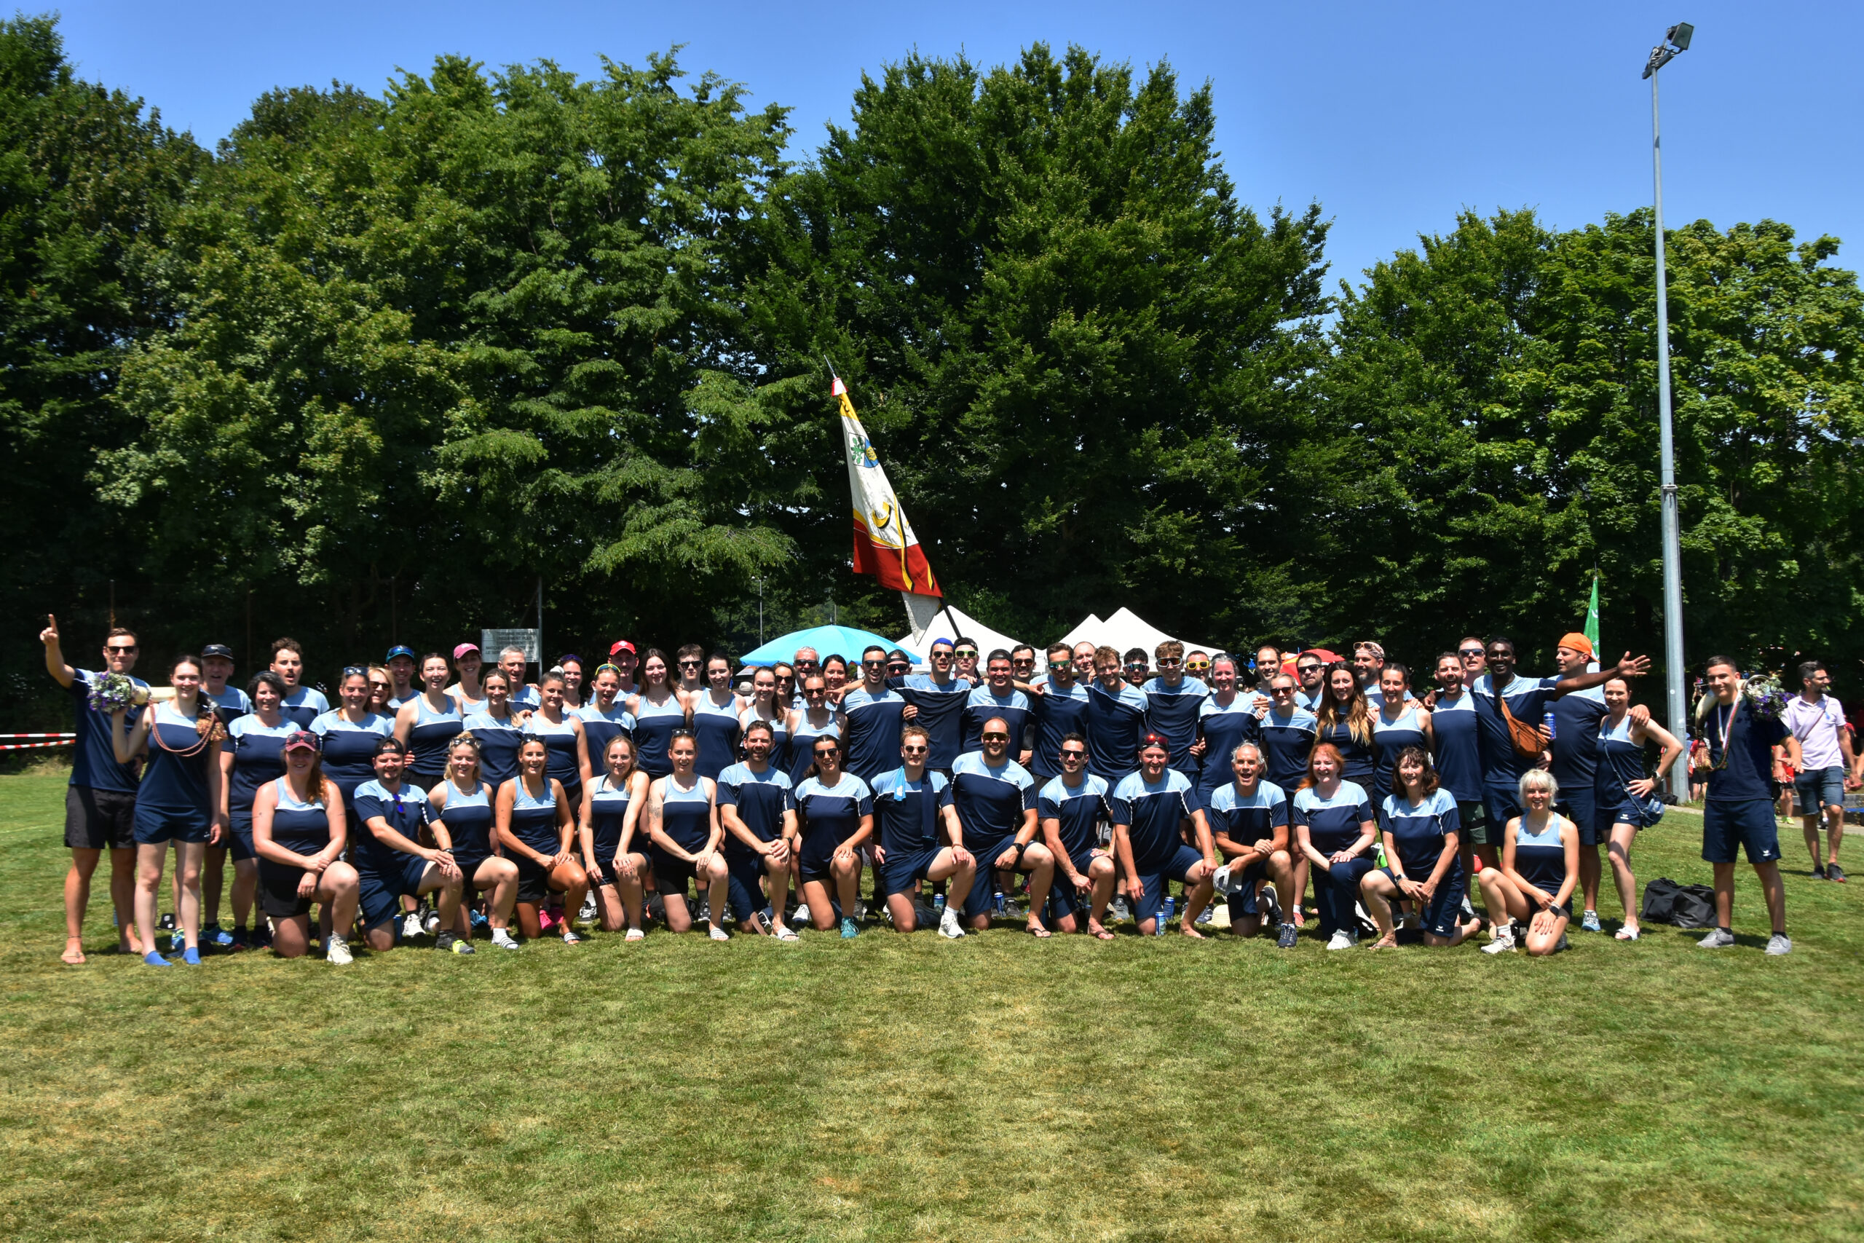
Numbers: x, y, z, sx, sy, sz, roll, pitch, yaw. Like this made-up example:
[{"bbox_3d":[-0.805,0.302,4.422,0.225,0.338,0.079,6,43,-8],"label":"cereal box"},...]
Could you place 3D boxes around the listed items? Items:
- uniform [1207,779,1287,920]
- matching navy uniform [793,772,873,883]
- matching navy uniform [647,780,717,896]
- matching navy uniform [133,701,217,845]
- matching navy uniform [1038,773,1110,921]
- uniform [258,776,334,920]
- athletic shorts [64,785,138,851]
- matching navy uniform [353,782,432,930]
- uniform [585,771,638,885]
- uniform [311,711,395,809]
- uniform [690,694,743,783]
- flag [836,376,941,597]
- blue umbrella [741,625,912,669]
[{"bbox_3d":[1.868,1.358,11.350,0.480,0.840,0.450,-1,-2,-4],"label":"uniform"},{"bbox_3d":[-0.588,1.227,11.300,0.460,0.670,0.360,0,-1,-3],"label":"matching navy uniform"},{"bbox_3d":[-1.473,1.262,11.300,0.400,0.710,0.360,0,-1,-6],"label":"matching navy uniform"},{"bbox_3d":[-4.194,0.837,10.600,0.460,0.800,0.280,0,-1,-12],"label":"matching navy uniform"},{"bbox_3d":[0.889,1.408,12.000,0.470,0.940,0.450,-1,-3,-9],"label":"matching navy uniform"},{"bbox_3d":[-3.642,1.299,11.000,0.450,0.820,0.420,0,-3,-14],"label":"uniform"},{"bbox_3d":[-4.615,1.080,10.650,0.420,0.390,0.280,-1,-2,-12],"label":"athletic shorts"},{"bbox_3d":[-3.098,1.333,11.000,0.490,0.880,0.460,0,-1,-17],"label":"matching navy uniform"},{"bbox_3d":[-2.010,1.301,12.100,0.400,0.740,0.360,-1,-2,-6],"label":"uniform"},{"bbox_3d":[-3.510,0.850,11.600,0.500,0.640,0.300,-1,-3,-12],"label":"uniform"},{"bbox_3d":[-1.384,0.743,12.300,0.370,0.580,0.260,-1,-2,-5],"label":"uniform"},{"bbox_3d":[-0.280,-0.878,12.500,0.720,1.500,0.280,0,-1,0],"label":"flag"},{"bbox_3d":[-1.159,1.167,22.460,2.130,2.250,2.130,-1,-2,0],"label":"blue umbrella"}]

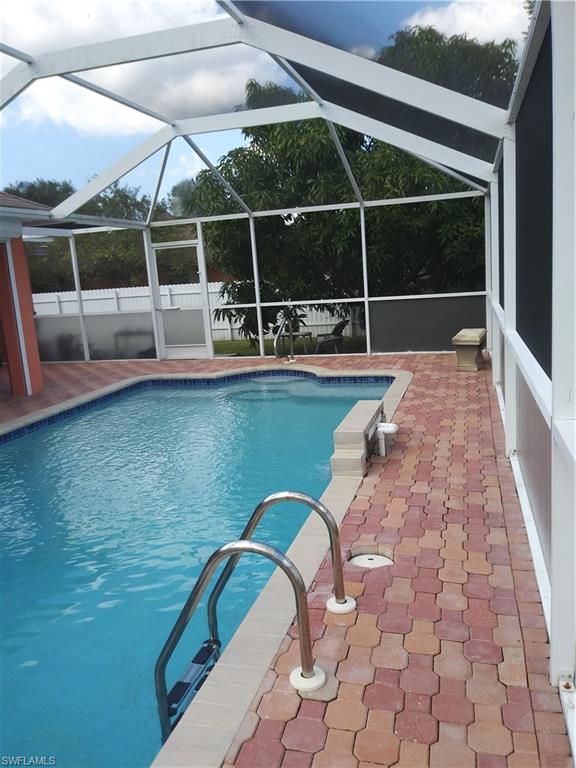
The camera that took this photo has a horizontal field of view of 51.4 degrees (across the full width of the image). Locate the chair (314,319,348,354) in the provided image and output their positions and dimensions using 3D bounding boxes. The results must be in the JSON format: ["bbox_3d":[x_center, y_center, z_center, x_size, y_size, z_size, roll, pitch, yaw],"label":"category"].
[{"bbox_3d":[0.896,-0.894,12.333,0.700,0.790,0.610,-4,10,-3],"label":"chair"}]

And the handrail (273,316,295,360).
[{"bbox_3d":[-0.084,-0.697,9.915,0.120,0.765,0.970,0,11,18],"label":"handrail"}]

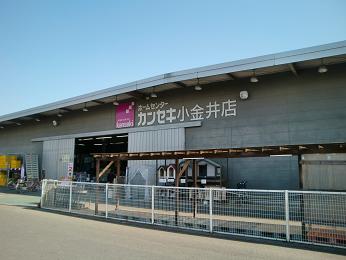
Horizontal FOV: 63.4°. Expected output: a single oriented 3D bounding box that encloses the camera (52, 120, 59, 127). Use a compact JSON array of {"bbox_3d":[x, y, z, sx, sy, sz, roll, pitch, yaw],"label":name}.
[{"bbox_3d":[-10.320,-0.571,24.600,0.430,0.430,0.400,-5,-8,32],"label":"camera"}]

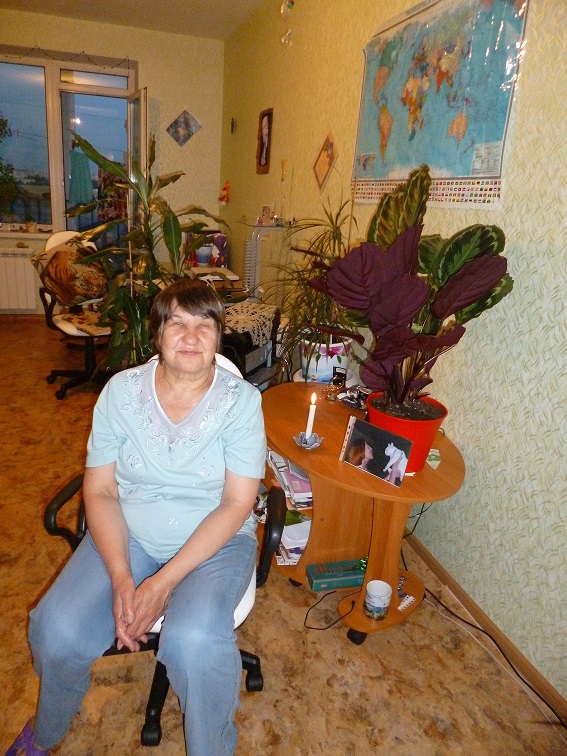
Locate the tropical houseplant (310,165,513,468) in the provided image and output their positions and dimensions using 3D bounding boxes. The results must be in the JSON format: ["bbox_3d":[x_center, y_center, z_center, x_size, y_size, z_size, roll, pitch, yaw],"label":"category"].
[{"bbox_3d":[0.342,-0.122,1.358,0.550,0.790,0.480,-2,20,-17],"label":"tropical houseplant"}]

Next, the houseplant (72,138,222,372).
[{"bbox_3d":[-0.622,-0.278,2.477,0.700,1.480,0.650,-2,20,-17],"label":"houseplant"}]

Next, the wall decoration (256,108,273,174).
[{"bbox_3d":[-0.154,-1.784,3.978,0.030,0.440,0.310,-2,20,-17],"label":"wall decoration"}]

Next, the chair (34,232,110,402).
[{"bbox_3d":[-1.334,-0.439,3.531,0.580,1.030,0.600,-13,25,-40],"label":"chair"}]

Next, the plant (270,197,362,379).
[{"bbox_3d":[0.156,-0.377,2.306,0.470,0.820,0.450,-2,20,-17],"label":"plant"}]

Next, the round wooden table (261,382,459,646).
[{"bbox_3d":[0.202,0.457,1.837,0.600,0.620,0.900,-5,20,-23],"label":"round wooden table"}]

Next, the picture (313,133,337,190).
[{"bbox_3d":[0.224,-1.180,2.862,0.020,0.290,0.310,-2,20,-17],"label":"picture"}]

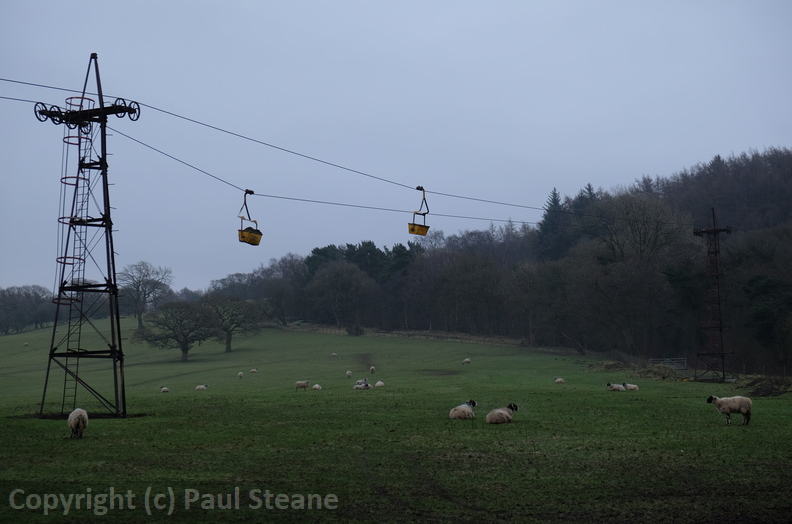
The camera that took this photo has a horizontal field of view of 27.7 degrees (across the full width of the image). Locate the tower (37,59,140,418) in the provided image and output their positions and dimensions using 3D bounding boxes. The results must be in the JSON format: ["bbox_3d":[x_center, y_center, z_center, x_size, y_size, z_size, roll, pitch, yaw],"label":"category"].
[{"bbox_3d":[-10.315,-0.965,54.400,3.000,12.200,3.000,-3,-4,28],"label":"tower"}]

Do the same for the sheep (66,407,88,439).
[{"bbox_3d":[-7.683,3.909,38.800,0.480,0.720,1.100,0,-4,-18],"label":"sheep"}]

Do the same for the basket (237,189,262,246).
[{"bbox_3d":[-5.814,-1.782,64.300,0.600,2.250,1.100,-3,-4,28],"label":"basket"}]

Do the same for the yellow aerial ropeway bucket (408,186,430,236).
[{"bbox_3d":[1.064,-2.258,71.800,0.600,2.200,1.100,-3,-4,28],"label":"yellow aerial ropeway bucket"}]

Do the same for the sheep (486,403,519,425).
[{"bbox_3d":[2.838,4.057,43.000,0.500,0.580,1.020,-4,-5,43],"label":"sheep"}]

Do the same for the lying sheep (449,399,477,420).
[{"bbox_3d":[1.949,4.280,46.500,0.500,0.570,0.980,-4,-5,41],"label":"lying sheep"}]

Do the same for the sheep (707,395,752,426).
[{"bbox_3d":[8.270,3.690,39.800,1.140,0.740,0.420,-2,-4,10],"label":"sheep"}]

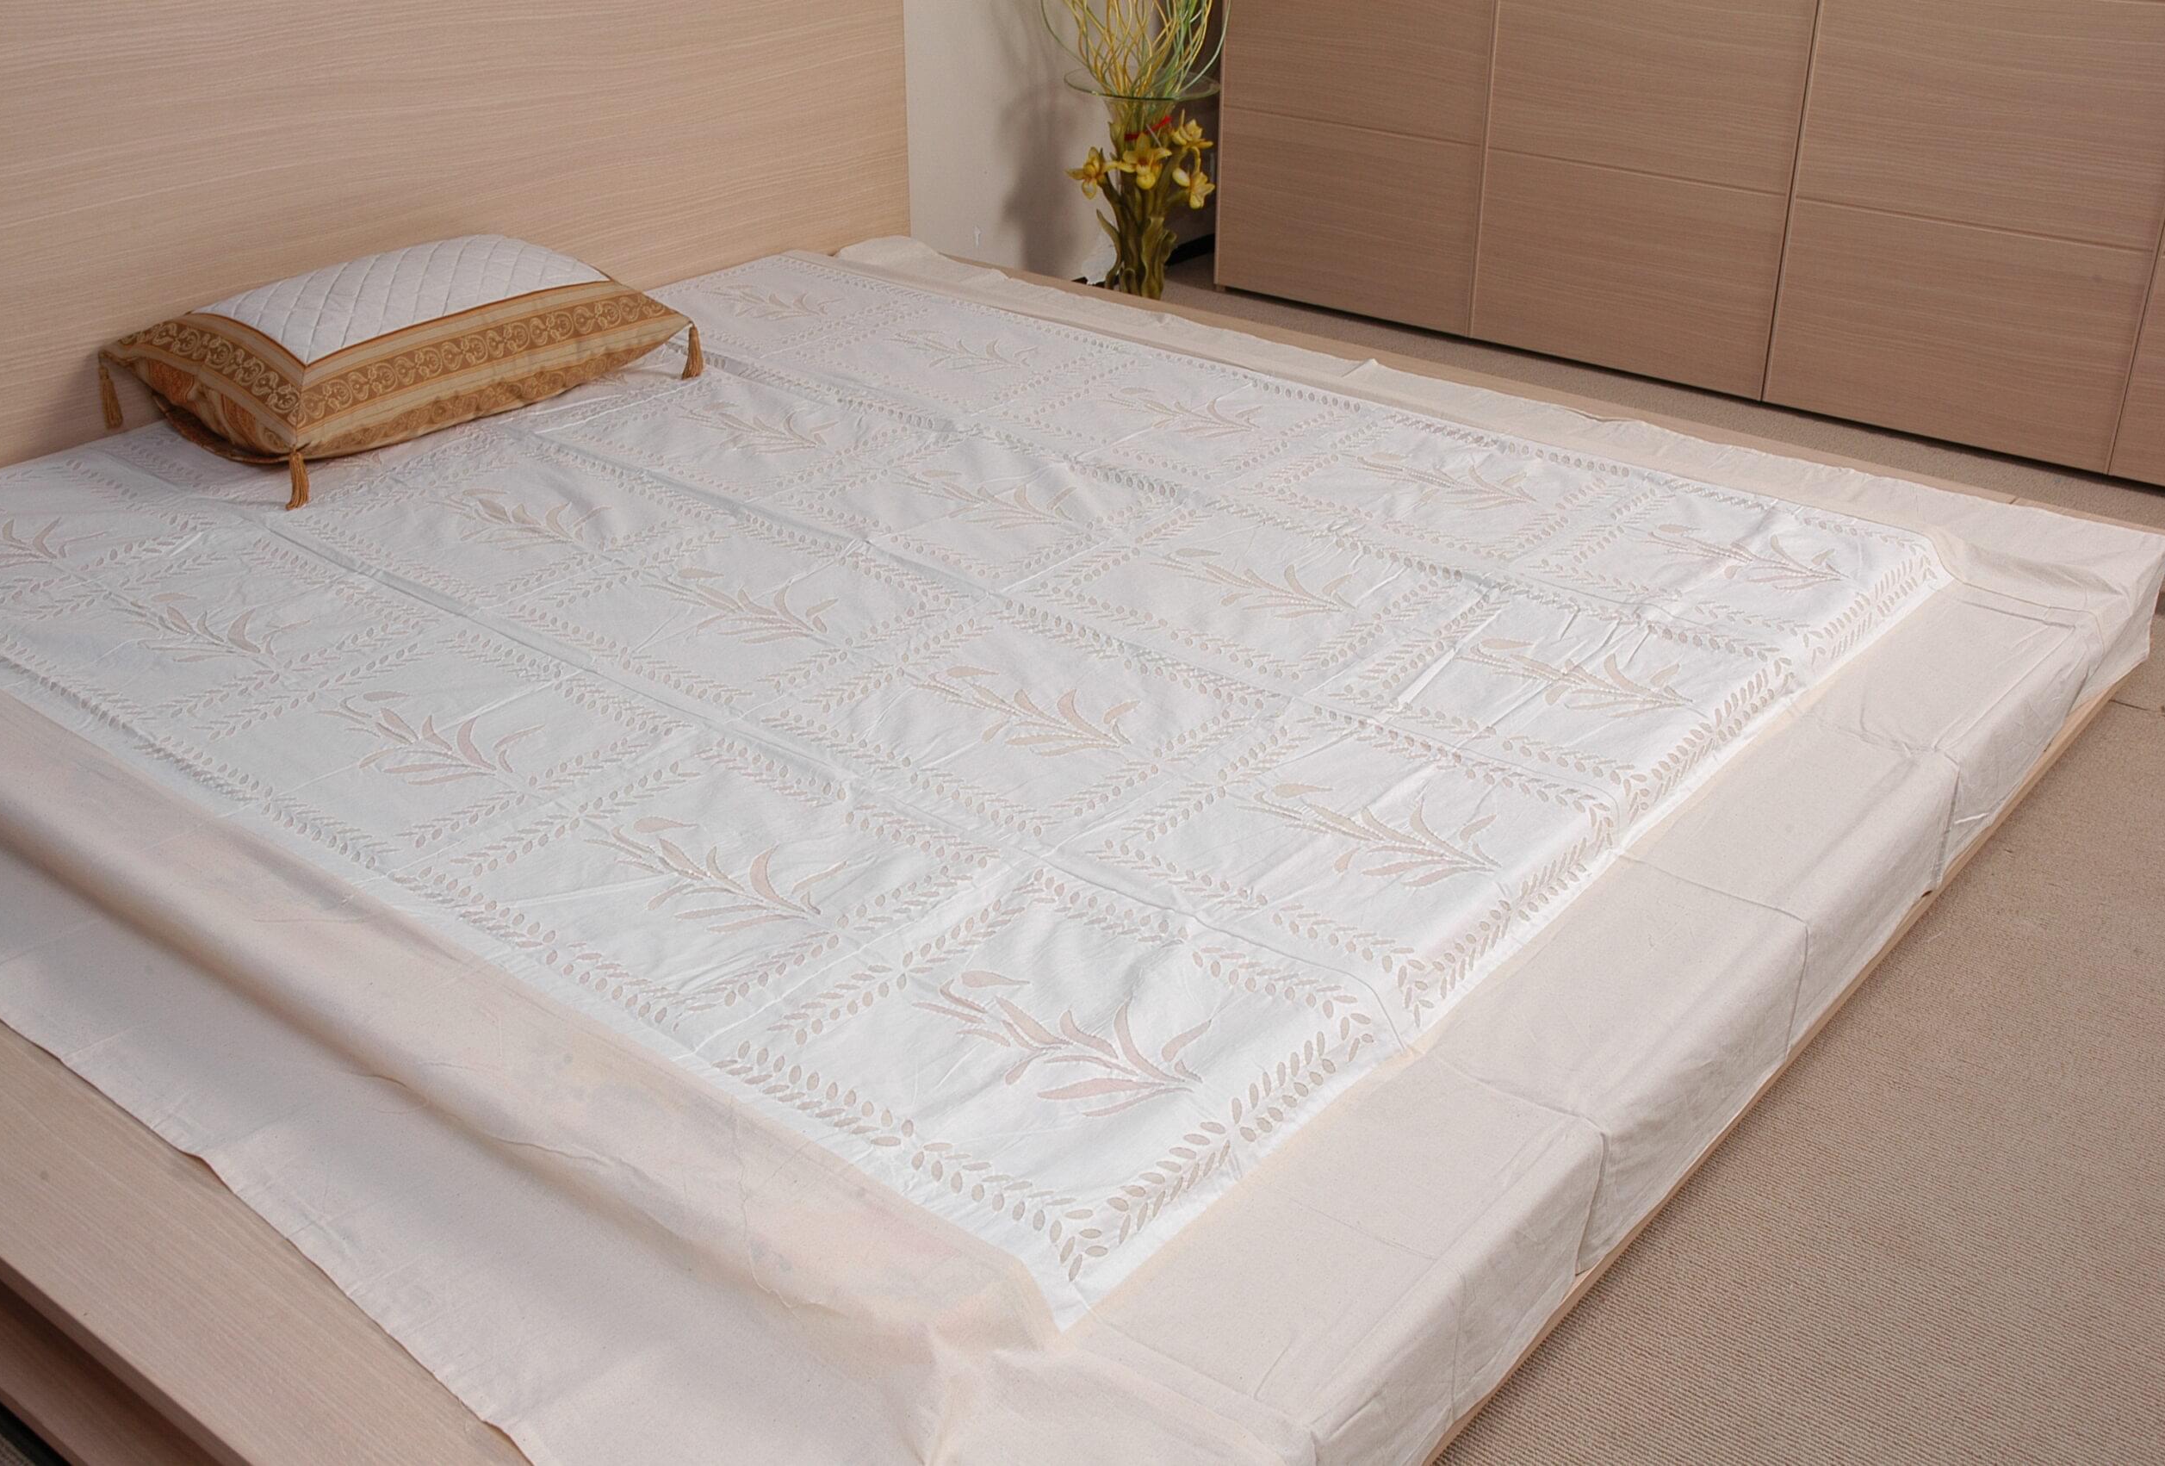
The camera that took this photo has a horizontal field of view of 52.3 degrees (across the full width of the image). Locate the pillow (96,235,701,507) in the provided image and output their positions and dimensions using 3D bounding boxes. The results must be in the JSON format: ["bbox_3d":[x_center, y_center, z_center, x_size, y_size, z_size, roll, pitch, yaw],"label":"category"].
[{"bbox_3d":[-0.886,-0.518,2.913,0.393,0.173,0.652,20,33,34],"label":"pillow"}]

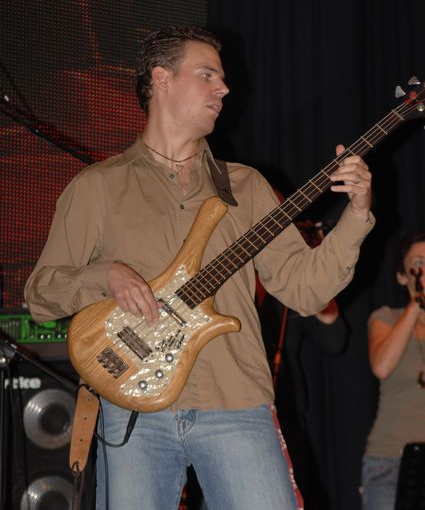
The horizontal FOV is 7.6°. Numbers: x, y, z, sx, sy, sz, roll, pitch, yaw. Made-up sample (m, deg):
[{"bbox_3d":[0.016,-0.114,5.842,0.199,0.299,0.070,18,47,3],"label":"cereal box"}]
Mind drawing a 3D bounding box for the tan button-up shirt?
[{"bbox_3d":[-0.029,0.043,7.080,0.760,0.600,0.400,1,-5,-9],"label":"tan button-up shirt"}]

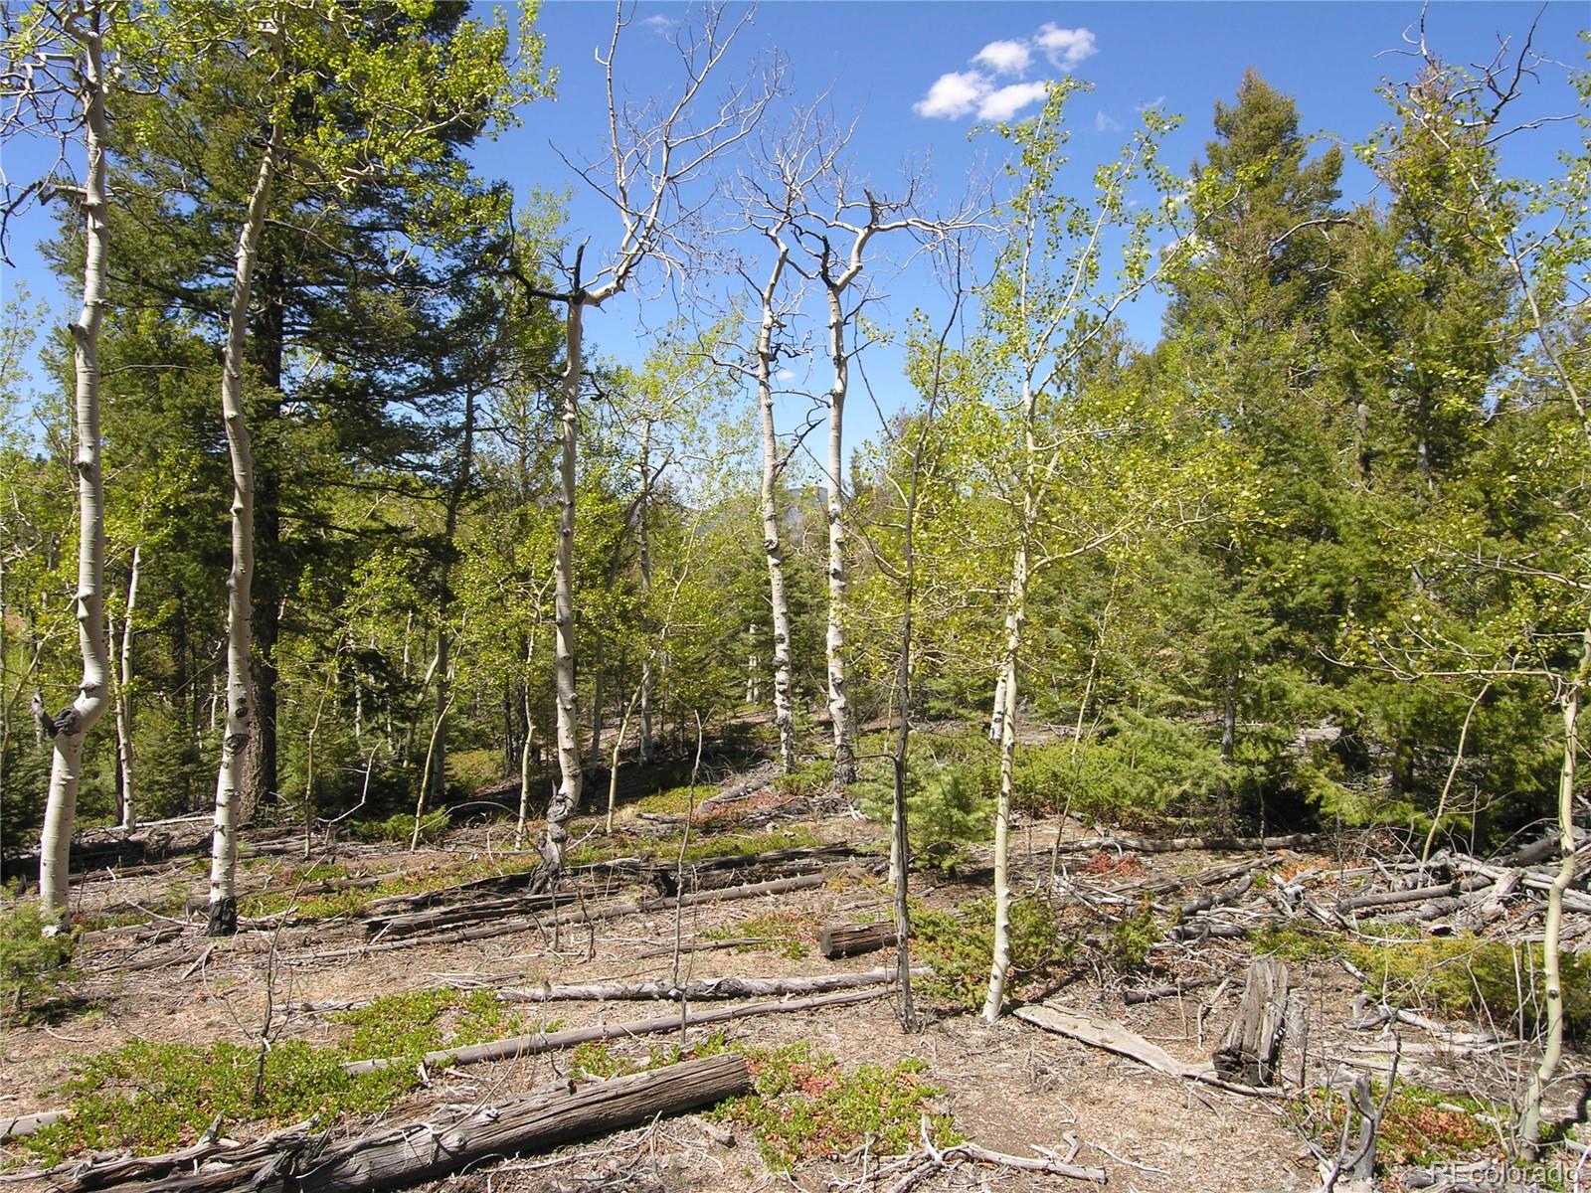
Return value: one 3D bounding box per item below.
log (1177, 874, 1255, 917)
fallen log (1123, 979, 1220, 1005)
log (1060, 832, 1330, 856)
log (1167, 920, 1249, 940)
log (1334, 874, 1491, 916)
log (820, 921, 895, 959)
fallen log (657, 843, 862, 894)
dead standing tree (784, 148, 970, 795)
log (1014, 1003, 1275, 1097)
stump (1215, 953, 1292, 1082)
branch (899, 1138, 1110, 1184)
[{"bbox_3d":[2.437,1.712,6.391,0.075,0.075,0.989,0,0,42],"label":"log"},{"bbox_3d":[1.638,1.720,4.837,0.496,0.060,0.060,0,0,-21],"label":"fallen log"},{"bbox_3d":[2.727,1.695,7.650,1.901,0.110,0.130,0,0,-5],"label":"log"},{"bbox_3d":[2.097,1.710,5.665,0.424,0.080,0.080,0,0,-6],"label":"log"},{"bbox_3d":[3.576,1.708,6.380,1.348,0.085,0.085,0,0,-26],"label":"log"},{"bbox_3d":[0.322,1.683,5.488,0.402,0.135,0.135,0,0,-30],"label":"log"},{"bbox_3d":[-0.210,1.665,6.839,1.394,0.170,0.180,0,0,-28],"label":"fallen log"},{"bbox_3d":[0.780,-1.138,10.302,1.680,5.776,1.300,0,0,0],"label":"dead standing tree"},{"bbox_3d":[1.275,1.710,4.150,0.240,0.080,1.040,0,0,-38],"label":"log"},{"bbox_3d":[1.672,1.535,4.050,0.250,0.430,0.200,0,0,0],"label":"stump"},{"bbox_3d":[0.630,1.710,3.380,0.630,0.080,0.160,0,0,0],"label":"branch"}]

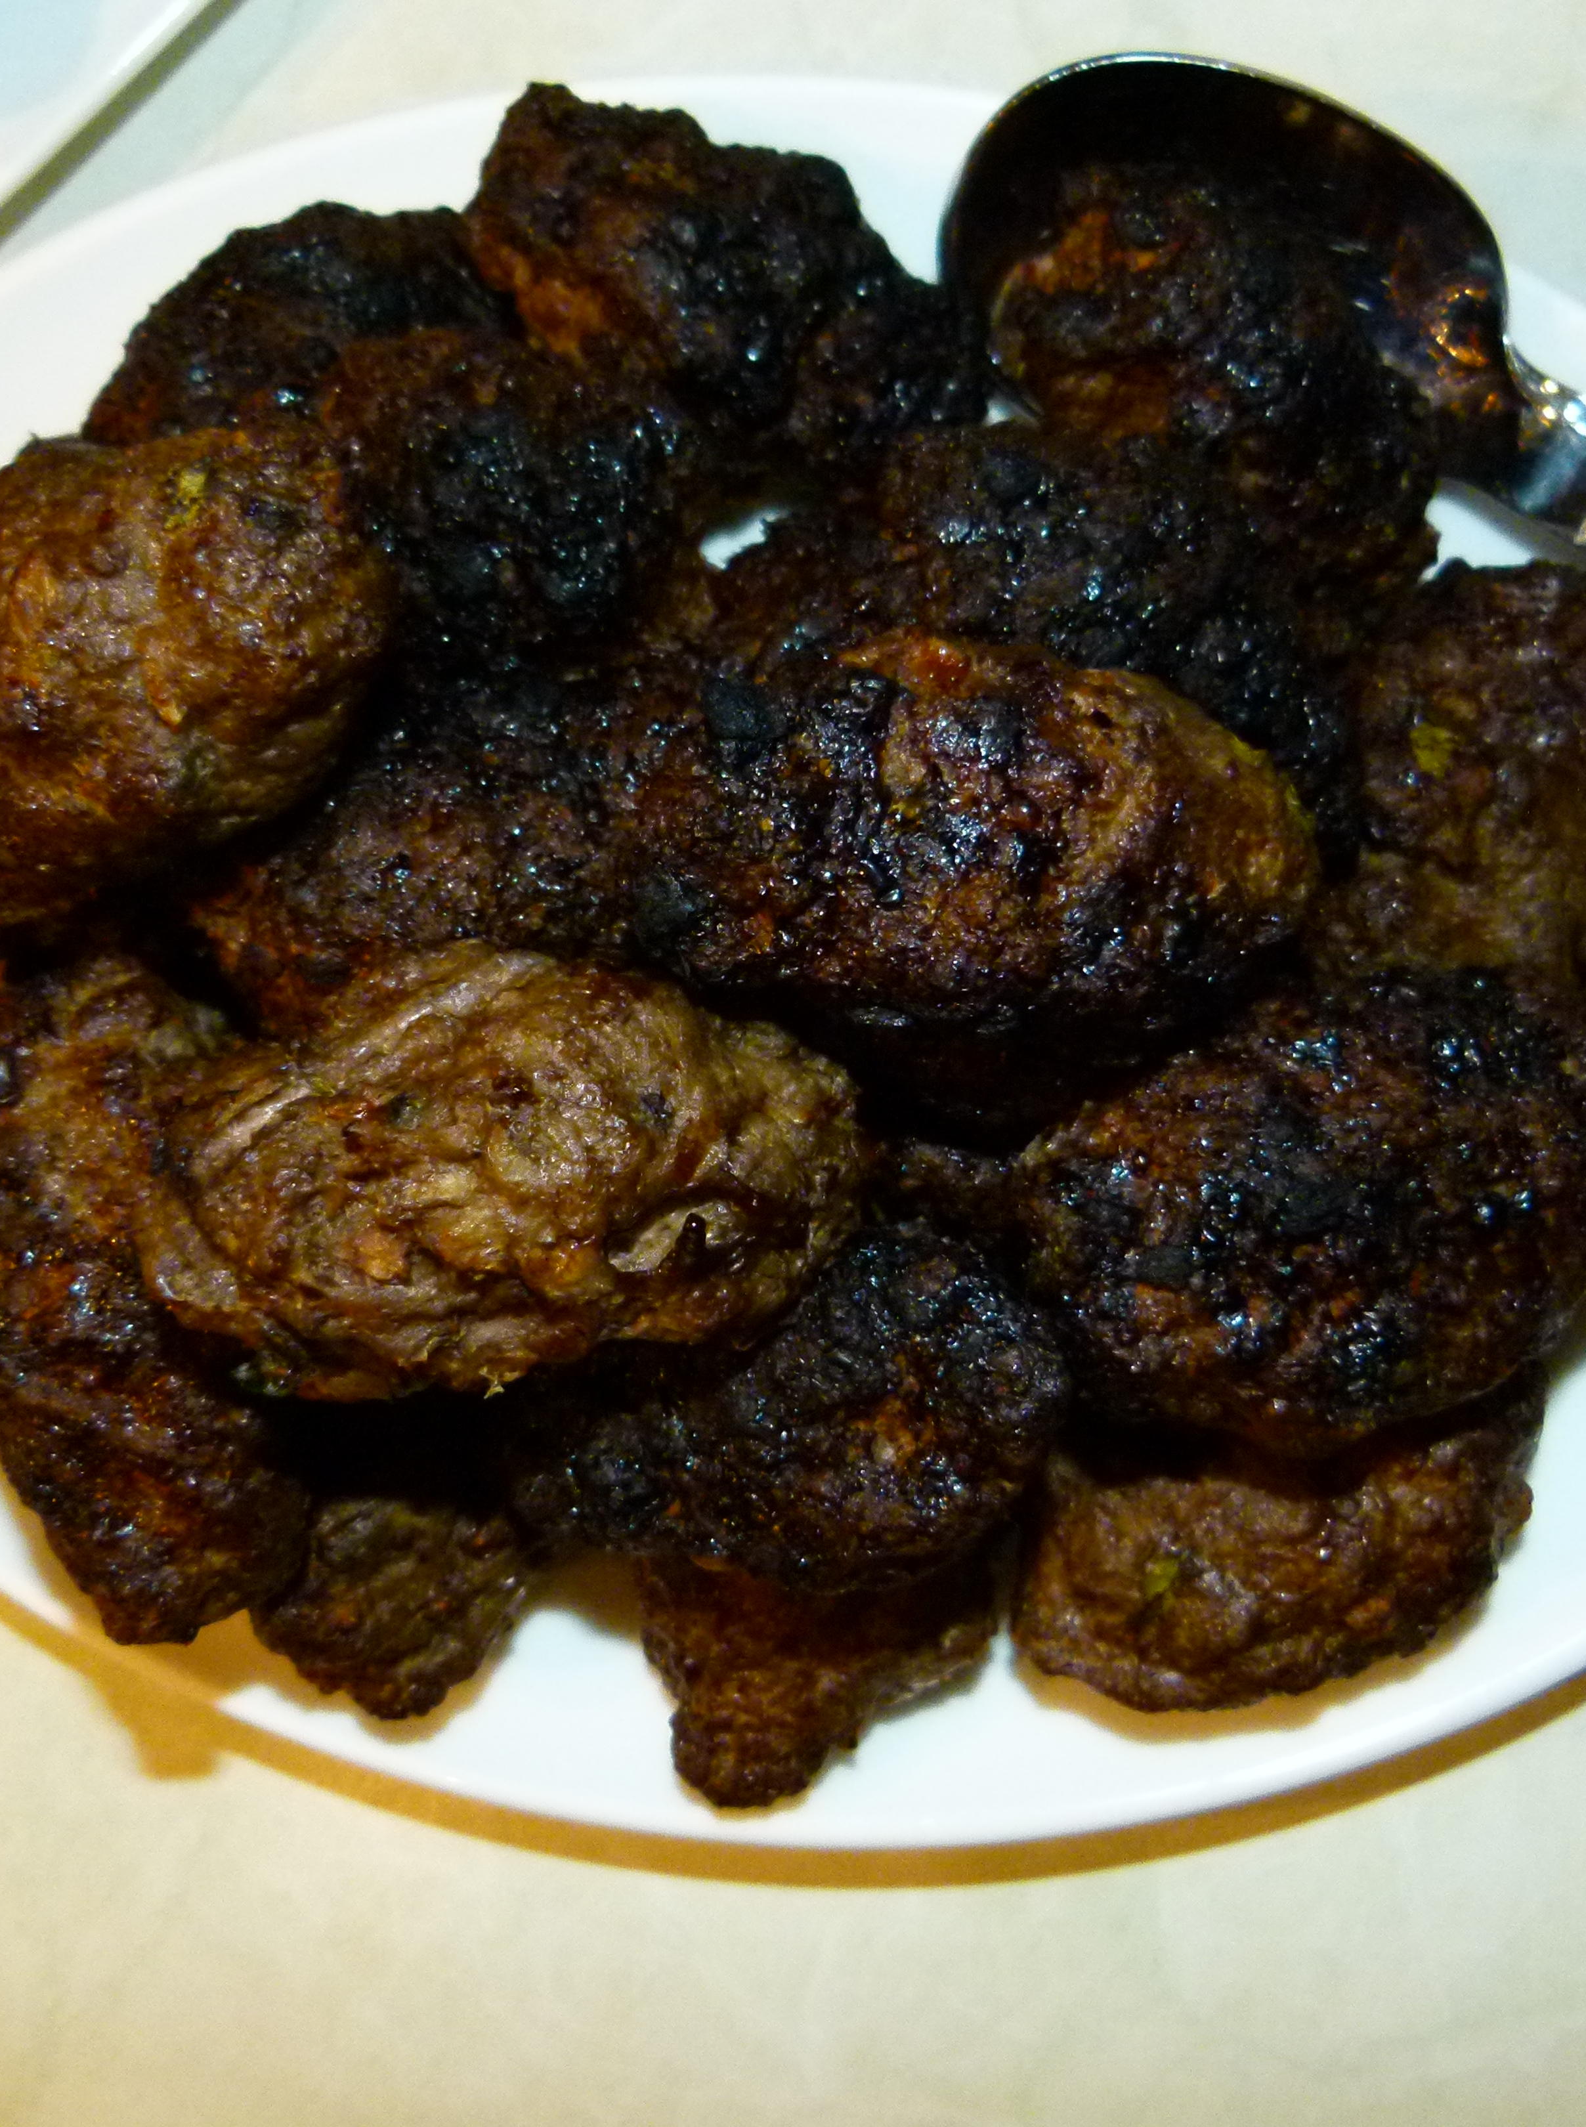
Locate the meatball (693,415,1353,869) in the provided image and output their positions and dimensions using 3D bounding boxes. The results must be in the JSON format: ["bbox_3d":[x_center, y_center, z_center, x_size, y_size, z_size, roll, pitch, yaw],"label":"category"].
[{"bbox_3d":[0.033,-0.054,0.273,0.088,0.042,0.059,24,75,7],"label":"meatball"}]

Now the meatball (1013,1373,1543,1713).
[{"bbox_3d":[0.061,0.059,0.260,0.068,0.036,0.048,-11,80,-2],"label":"meatball"}]

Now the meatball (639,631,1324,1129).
[{"bbox_3d":[0.023,-0.023,0.247,0.081,0.045,0.057,11,73,3],"label":"meatball"}]

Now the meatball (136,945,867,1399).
[{"bbox_3d":[-0.034,0.013,0.236,0.082,0.042,0.050,6,73,2],"label":"meatball"}]

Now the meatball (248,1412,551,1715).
[{"bbox_3d":[-0.050,0.056,0.262,0.039,0.033,0.055,-7,80,-1],"label":"meatball"}]

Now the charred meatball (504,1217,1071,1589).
[{"bbox_3d":[0.000,0.040,0.247,0.069,0.040,0.046,-19,74,-6],"label":"charred meatball"}]

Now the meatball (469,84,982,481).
[{"bbox_3d":[-0.009,-0.108,0.284,0.074,0.038,0.045,32,82,5],"label":"meatball"}]

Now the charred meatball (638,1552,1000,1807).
[{"bbox_3d":[0.004,0.062,0.260,0.045,0.034,0.061,16,80,3],"label":"charred meatball"}]

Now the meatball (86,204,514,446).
[{"bbox_3d":[-0.070,-0.097,0.299,0.071,0.038,0.053,-34,76,-10],"label":"meatball"}]

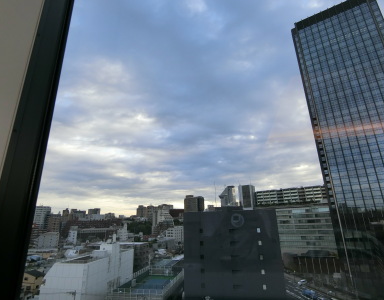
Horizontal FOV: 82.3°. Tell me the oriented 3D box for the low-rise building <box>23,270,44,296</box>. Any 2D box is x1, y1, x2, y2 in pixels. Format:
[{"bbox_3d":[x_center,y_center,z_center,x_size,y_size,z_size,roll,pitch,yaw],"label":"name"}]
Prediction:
[{"bbox_3d":[-63.300,51.710,84.470,7.200,8.200,6.800,-5,-18,10],"label":"low-rise building"}]

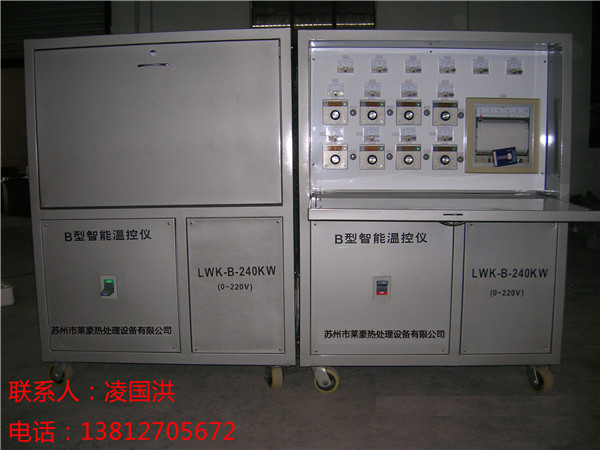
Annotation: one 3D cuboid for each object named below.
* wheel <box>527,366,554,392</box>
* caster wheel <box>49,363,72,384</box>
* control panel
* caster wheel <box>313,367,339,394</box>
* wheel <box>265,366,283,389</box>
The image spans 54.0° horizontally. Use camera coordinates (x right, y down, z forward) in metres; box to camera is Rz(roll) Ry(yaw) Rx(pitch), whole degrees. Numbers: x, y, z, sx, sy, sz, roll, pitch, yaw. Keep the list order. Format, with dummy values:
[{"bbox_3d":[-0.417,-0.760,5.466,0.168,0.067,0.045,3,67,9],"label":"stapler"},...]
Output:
[{"bbox_3d":[0.930,0.594,2.280,0.060,0.120,0.110,-3,7,-20],"label":"wheel"},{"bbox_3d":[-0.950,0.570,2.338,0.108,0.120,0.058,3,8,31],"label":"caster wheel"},{"bbox_3d":[0.486,-0.397,2.220,0.910,0.550,0.050,0,7,1],"label":"control panel"},{"bbox_3d":[0.102,0.604,2.320,0.110,0.120,0.060,1,7,14],"label":"caster wheel"},{"bbox_3d":[-0.104,0.592,2.335,0.060,0.120,0.110,-2,7,-15],"label":"wheel"}]

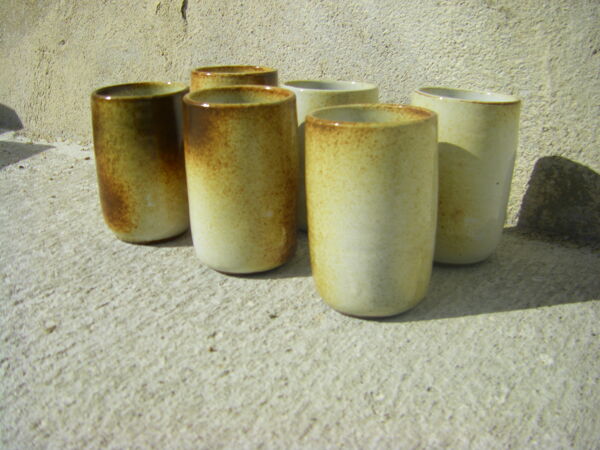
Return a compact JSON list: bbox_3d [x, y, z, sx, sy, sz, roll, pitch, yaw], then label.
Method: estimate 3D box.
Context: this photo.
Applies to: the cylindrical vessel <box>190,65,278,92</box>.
[{"bbox_3d":[-0.058,-0.082,0.597,0.078,0.116,0.078,-2,20,-5],"label":"cylindrical vessel"}]

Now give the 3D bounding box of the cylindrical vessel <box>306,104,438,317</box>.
[{"bbox_3d":[0.043,-0.010,0.401,0.078,0.115,0.078,1,20,6],"label":"cylindrical vessel"}]

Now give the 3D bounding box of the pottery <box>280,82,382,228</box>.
[{"bbox_3d":[0.022,-0.056,0.534,0.078,0.112,0.078,2,19,2],"label":"pottery"}]

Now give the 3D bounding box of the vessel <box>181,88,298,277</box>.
[{"bbox_3d":[-0.040,-0.032,0.458,0.077,0.117,0.077,0,21,0],"label":"vessel"}]

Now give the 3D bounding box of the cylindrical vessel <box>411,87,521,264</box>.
[{"bbox_3d":[0.113,-0.036,0.477,0.078,0.115,0.078,6,20,13],"label":"cylindrical vessel"}]

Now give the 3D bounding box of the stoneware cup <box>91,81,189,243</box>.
[{"bbox_3d":[-0.120,-0.050,0.515,0.076,0.112,0.076,-4,21,-13],"label":"stoneware cup"}]

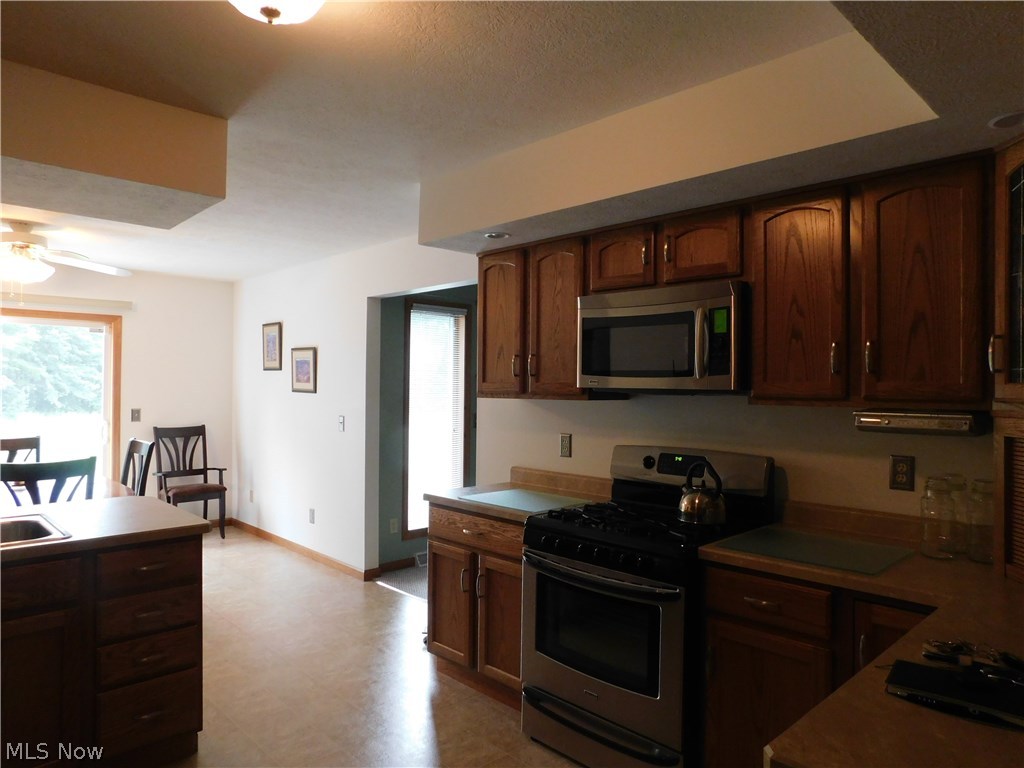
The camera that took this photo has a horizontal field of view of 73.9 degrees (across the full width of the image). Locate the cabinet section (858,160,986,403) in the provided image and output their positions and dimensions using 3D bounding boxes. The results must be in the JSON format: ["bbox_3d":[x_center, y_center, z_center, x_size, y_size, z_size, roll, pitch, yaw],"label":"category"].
[{"bbox_3d":[1.368,-0.299,2.201,0.325,0.725,0.365,0,1,-44],"label":"cabinet section"}]

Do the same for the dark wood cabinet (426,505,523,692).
[{"bbox_3d":[0.048,0.995,3.350,0.593,0.799,0.774,0,0,-44],"label":"dark wood cabinet"}]

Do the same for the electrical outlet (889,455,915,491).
[{"bbox_3d":[1.376,0.312,2.391,0.010,0.120,0.072,0,0,-44],"label":"electrical outlet"}]

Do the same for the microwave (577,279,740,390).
[{"bbox_3d":[0.670,-0.177,2.860,0.381,0.406,0.749,0,0,-44],"label":"microwave"}]

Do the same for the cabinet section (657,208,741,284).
[{"bbox_3d":[0.842,-0.524,2.743,0.325,0.270,0.362,0,1,-44],"label":"cabinet section"}]

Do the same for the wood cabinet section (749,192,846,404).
[{"bbox_3d":[1.106,-0.300,2.471,0.325,0.725,0.358,0,1,-44],"label":"wood cabinet section"}]

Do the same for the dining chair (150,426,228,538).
[{"bbox_3d":[-3.059,0.935,6.414,0.552,1.039,0.562,0,0,-44],"label":"dining chair"}]

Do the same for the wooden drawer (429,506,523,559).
[{"bbox_3d":[0.005,0.693,3.310,0.486,0.167,0.746,0,0,-44],"label":"wooden drawer"}]

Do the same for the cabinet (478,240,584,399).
[{"bbox_3d":[0.182,-0.301,3.408,0.325,0.749,0.720,0,0,-44],"label":"cabinet"}]

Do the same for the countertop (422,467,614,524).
[{"bbox_3d":[0.043,0.526,3.349,0.605,0.133,0.774,0,0,-44],"label":"countertop"}]

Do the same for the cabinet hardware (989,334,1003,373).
[{"bbox_3d":[1.359,-0.084,1.910,0.033,0.107,0.014,0,0,1],"label":"cabinet hardware"}]

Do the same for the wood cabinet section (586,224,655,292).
[{"bbox_3d":[0.582,-0.526,3.011,0.325,0.270,0.365,0,1,-44],"label":"wood cabinet section"}]

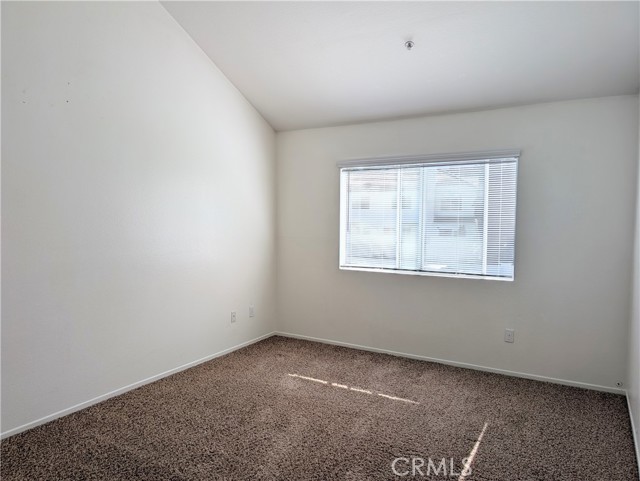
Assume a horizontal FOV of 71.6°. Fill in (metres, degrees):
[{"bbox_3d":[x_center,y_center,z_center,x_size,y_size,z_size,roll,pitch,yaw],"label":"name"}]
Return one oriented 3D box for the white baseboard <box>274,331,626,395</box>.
[{"bbox_3d":[0.983,1.191,4.503,3.507,0.044,0.016,2,3,30],"label":"white baseboard"}]

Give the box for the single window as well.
[{"bbox_3d":[0.999,-0.247,4.471,1.843,1.177,0.110,2,3,30],"label":"single window"}]

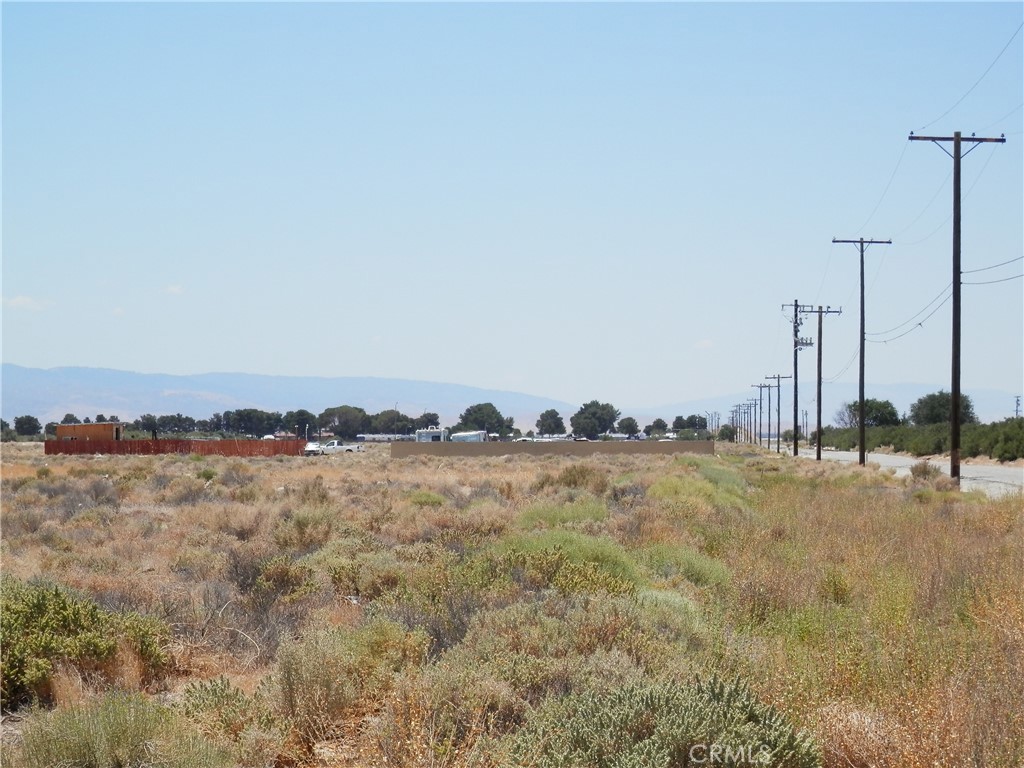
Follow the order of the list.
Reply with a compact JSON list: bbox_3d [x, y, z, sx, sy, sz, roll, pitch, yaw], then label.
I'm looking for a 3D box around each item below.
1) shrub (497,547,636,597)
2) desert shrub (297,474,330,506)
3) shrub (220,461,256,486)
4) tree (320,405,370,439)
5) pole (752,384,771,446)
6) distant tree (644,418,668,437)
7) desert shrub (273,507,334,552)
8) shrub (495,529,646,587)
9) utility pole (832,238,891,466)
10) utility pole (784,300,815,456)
[{"bbox_3d":[0.553,1.907,31.800,1.420,0.517,1.136,0,-1,1],"label":"shrub"},{"bbox_3d":[-4.686,2.514,74.021,0.803,0.755,0.759,0,-1,0],"label":"desert shrub"},{"bbox_3d":[-9.071,2.968,104.000,1.194,0.862,1.134,0,-1,-5],"label":"shrub"},{"bbox_3d":[-33.983,8.062,640.000,10.205,7.756,9.185,0,-1,0],"label":"tree"},{"bbox_3d":[38.718,4.892,487.000,3.050,9.784,0.350,0,-1,4],"label":"pole"},{"bbox_3d":[36.866,11.608,800.000,6.123,5.613,5.511,0,-1,0],"label":"distant tree"},{"bbox_3d":[-2.959,2.065,44.500,0.880,0.653,0.836,0,-1,-4],"label":"desert shrub"},{"bbox_3d":[0.611,1.887,33.919,1.601,0.606,1.257,0,-1,0],"label":"shrub"},{"bbox_3d":[17.610,-1.575,158.000,3.050,11.514,0.300,0,-1,4],"label":"utility pole"},{"bbox_3d":[26.633,-0.535,292.000,3.050,14.573,0.450,0,-1,4],"label":"utility pole"}]

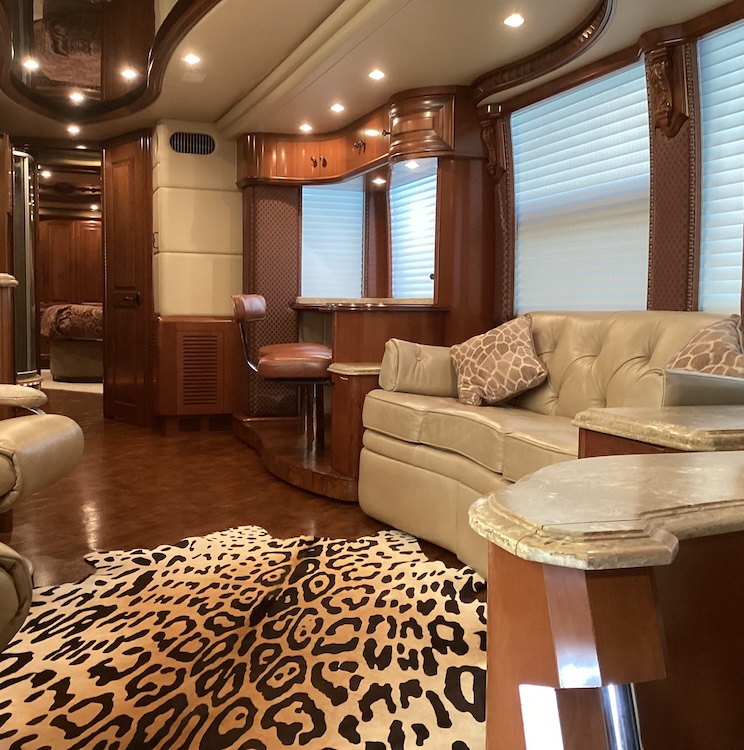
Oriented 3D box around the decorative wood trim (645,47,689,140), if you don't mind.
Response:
[{"bbox_3d":[0.974,-0.935,2.978,0.085,0.310,0.155,-1,4,-20],"label":"decorative wood trim"}]

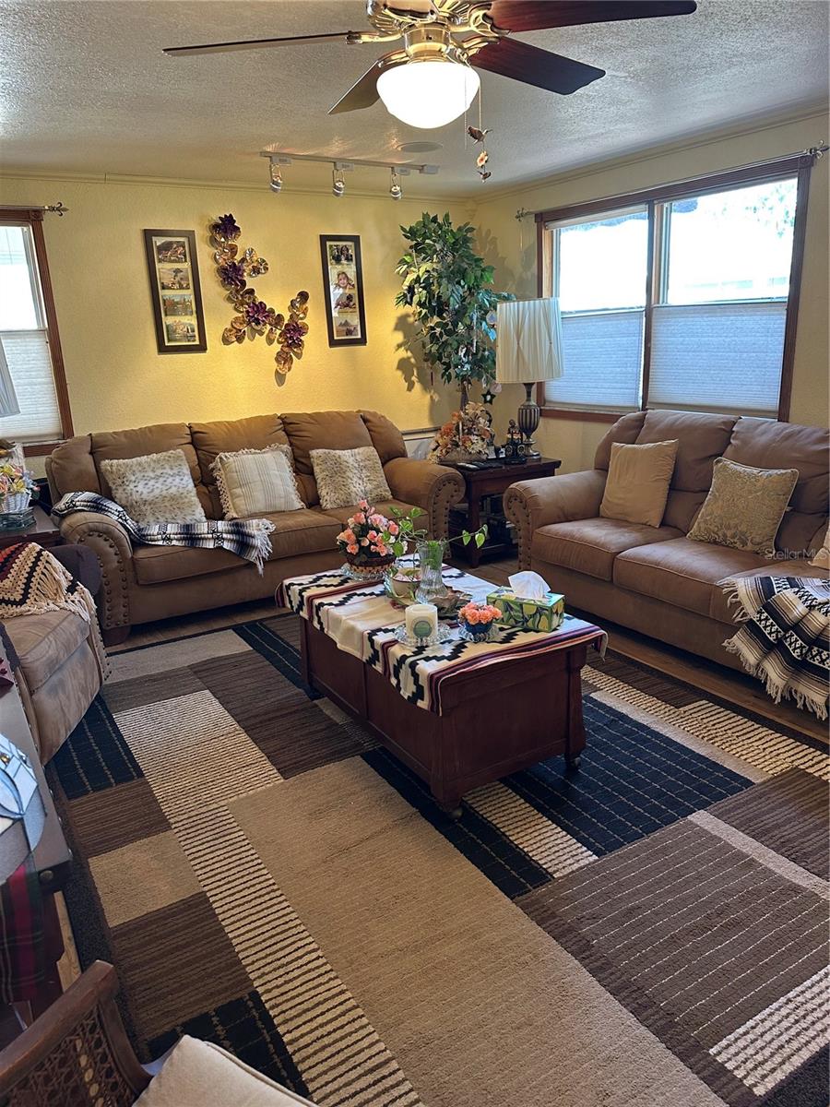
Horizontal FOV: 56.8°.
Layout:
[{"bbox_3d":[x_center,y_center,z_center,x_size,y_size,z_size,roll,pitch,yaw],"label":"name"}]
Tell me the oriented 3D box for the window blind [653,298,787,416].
[{"bbox_3d":[1.665,-1.092,4.319,0.044,0.596,0.882,-13,19,-31],"label":"window blind"}]

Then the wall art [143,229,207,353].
[{"bbox_3d":[-1.466,-1.602,4.710,0.303,0.709,0.023,-13,19,-31],"label":"wall art"}]

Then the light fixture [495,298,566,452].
[{"bbox_3d":[0.739,-1.112,4.926,0.419,0.987,0.419,-2,16,1],"label":"light fixture"}]

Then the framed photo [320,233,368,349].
[{"bbox_3d":[-0.490,-1.809,5.308,0.297,0.721,0.023,-13,19,-31],"label":"framed photo"}]

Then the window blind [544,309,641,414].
[{"bbox_3d":[1.197,-1.315,5.258,0.050,0.620,0.860,-13,19,-32],"label":"window blind"}]

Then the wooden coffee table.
[{"bbox_3d":[0.066,0.414,2.829,0.604,0.506,1.077,-12,19,-29],"label":"wooden coffee table"}]

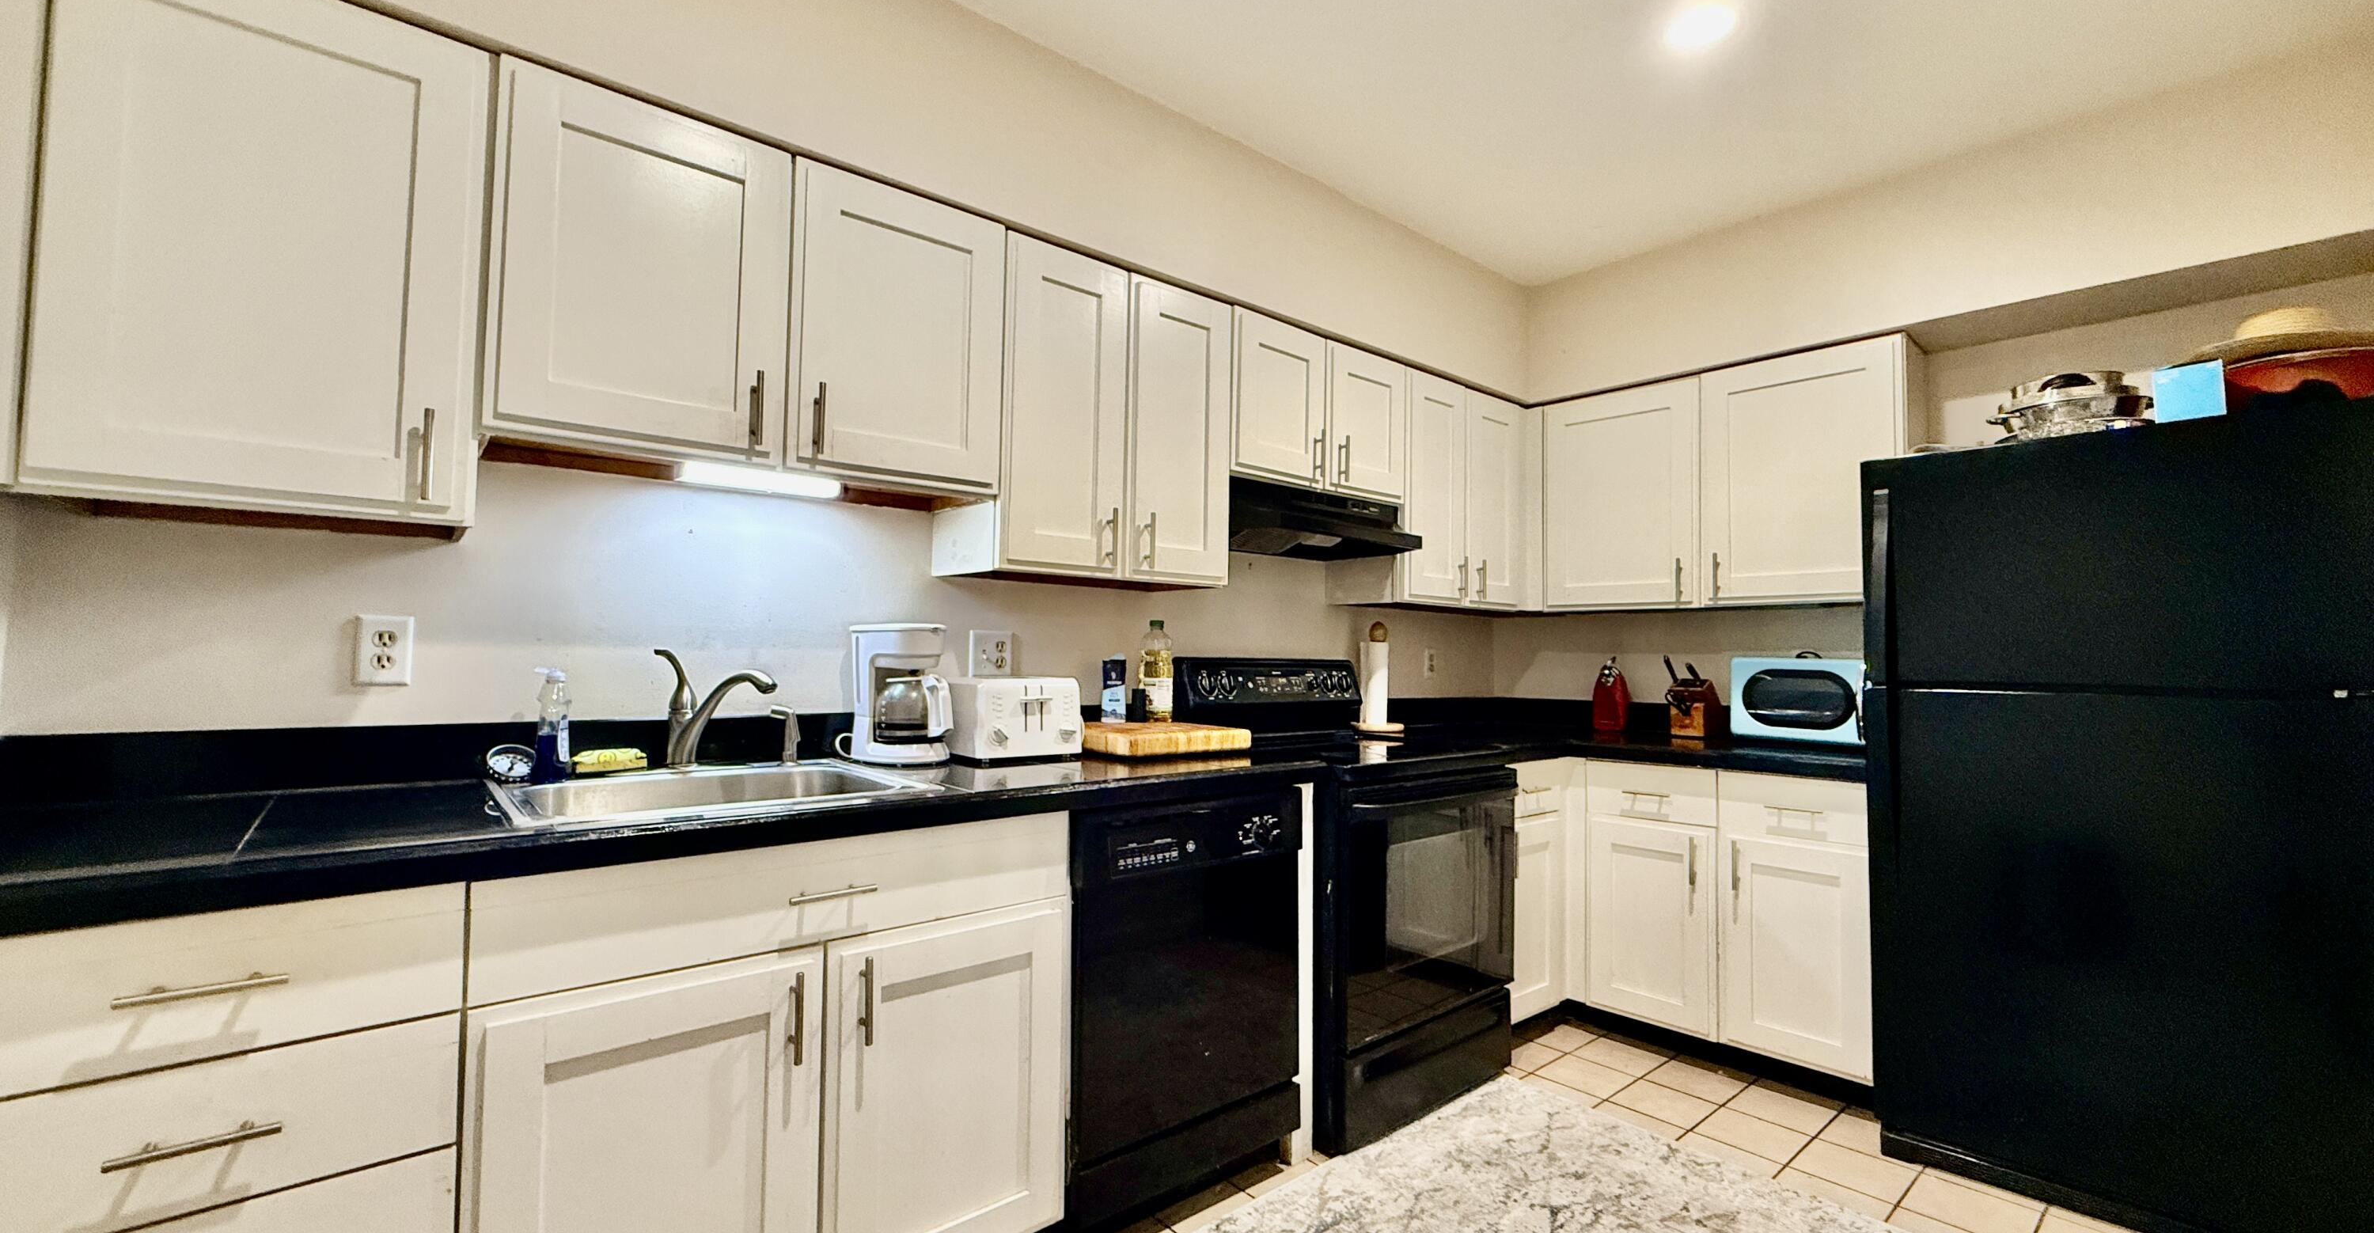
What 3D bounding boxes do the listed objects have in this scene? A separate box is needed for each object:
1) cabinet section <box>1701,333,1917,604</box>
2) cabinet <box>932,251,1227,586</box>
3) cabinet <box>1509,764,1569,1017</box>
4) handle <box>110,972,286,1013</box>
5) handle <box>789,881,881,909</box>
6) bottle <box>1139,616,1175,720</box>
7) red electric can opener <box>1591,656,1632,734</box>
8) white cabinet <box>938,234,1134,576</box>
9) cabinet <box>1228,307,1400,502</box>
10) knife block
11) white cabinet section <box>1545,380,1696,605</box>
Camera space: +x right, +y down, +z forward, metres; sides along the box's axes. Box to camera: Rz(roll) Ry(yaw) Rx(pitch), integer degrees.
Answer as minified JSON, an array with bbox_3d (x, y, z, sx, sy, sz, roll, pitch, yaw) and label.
[{"bbox_3d":[1.958,-0.410,3.006,0.316,0.759,0.545,3,-3,-41],"label":"cabinet section"},{"bbox_3d":[-0.244,-0.460,2.427,0.681,0.750,0.326,3,-3,-41],"label":"cabinet"},{"bbox_3d":[0.858,0.815,3.136,0.333,0.752,0.647,3,-3,-41],"label":"cabinet"},{"bbox_3d":[-1.064,0.402,1.040,0.133,0.014,0.036,3,-3,-41],"label":"handle"},{"bbox_3d":[-0.553,0.432,1.496,0.137,0.013,0.036,3,-3,-41],"label":"handle"},{"bbox_3d":[-0.086,0.155,2.651,0.097,0.287,0.097,1,-2,0],"label":"bottle"},{"bbox_3d":[1.518,0.282,3.439,0.115,0.262,0.120,-2,-3,39],"label":"red electric can opener"},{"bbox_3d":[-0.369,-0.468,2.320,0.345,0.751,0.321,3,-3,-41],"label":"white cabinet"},{"bbox_3d":[0.312,-0.586,2.912,0.758,0.446,0.321,3,-3,-41],"label":"cabinet"},{"bbox_3d":[1.670,0.295,3.110,0.190,0.195,0.105,3,-3,-41],"label":"knife block"},{"bbox_3d":[1.605,-0.399,3.413,0.316,0.759,0.531,3,-3,-41],"label":"white cabinet section"}]

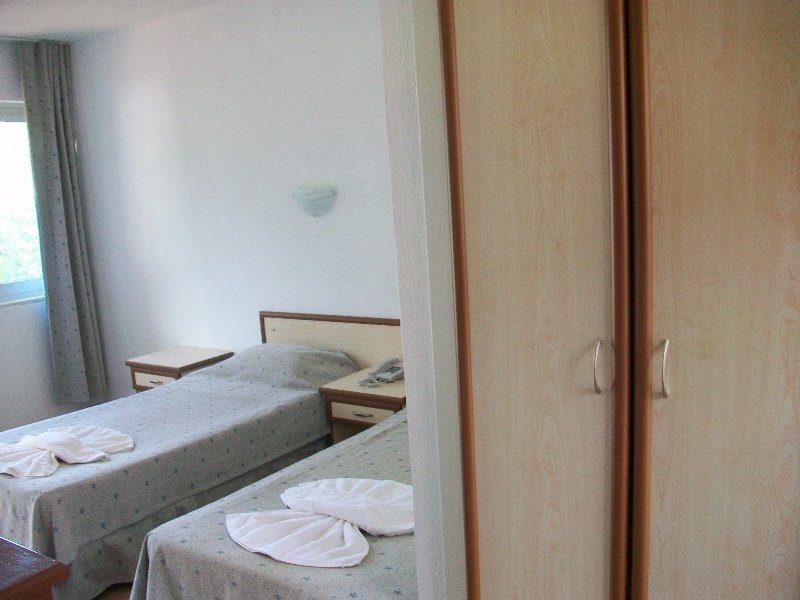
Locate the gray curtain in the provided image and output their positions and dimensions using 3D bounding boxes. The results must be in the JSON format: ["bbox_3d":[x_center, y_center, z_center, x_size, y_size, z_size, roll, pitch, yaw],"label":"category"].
[{"bbox_3d":[-2.272,-0.484,5.000,0.120,2.427,0.360,2,10,34],"label":"gray curtain"}]

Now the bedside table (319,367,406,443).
[{"bbox_3d":[-0.048,0.679,3.678,0.505,0.560,0.440,2,10,34],"label":"bedside table"}]

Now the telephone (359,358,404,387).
[{"bbox_3d":[-0.068,0.352,3.689,0.170,0.084,0.200,1,10,27],"label":"telephone"}]

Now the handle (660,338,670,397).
[{"bbox_3d":[0.486,0.129,1.348,0.011,0.106,0.026,2,10,34],"label":"handle"}]

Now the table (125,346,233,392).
[{"bbox_3d":[-1.338,0.628,4.574,0.520,0.560,0.440,2,10,34],"label":"table"}]

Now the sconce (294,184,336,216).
[{"bbox_3d":[-0.479,-0.524,3.956,0.285,0.165,0.105,2,10,34],"label":"sconce"}]

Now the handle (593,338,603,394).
[{"bbox_3d":[0.381,0.131,1.421,0.011,0.106,0.026,2,10,34],"label":"handle"}]

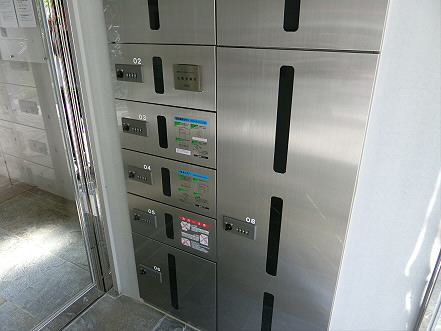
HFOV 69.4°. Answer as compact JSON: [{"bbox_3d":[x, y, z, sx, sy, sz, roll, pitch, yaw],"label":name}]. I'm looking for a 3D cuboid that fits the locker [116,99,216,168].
[{"bbox_3d":[-0.119,-0.209,1.460,0.487,0.221,0.450,12,25,26],"label":"locker"}]

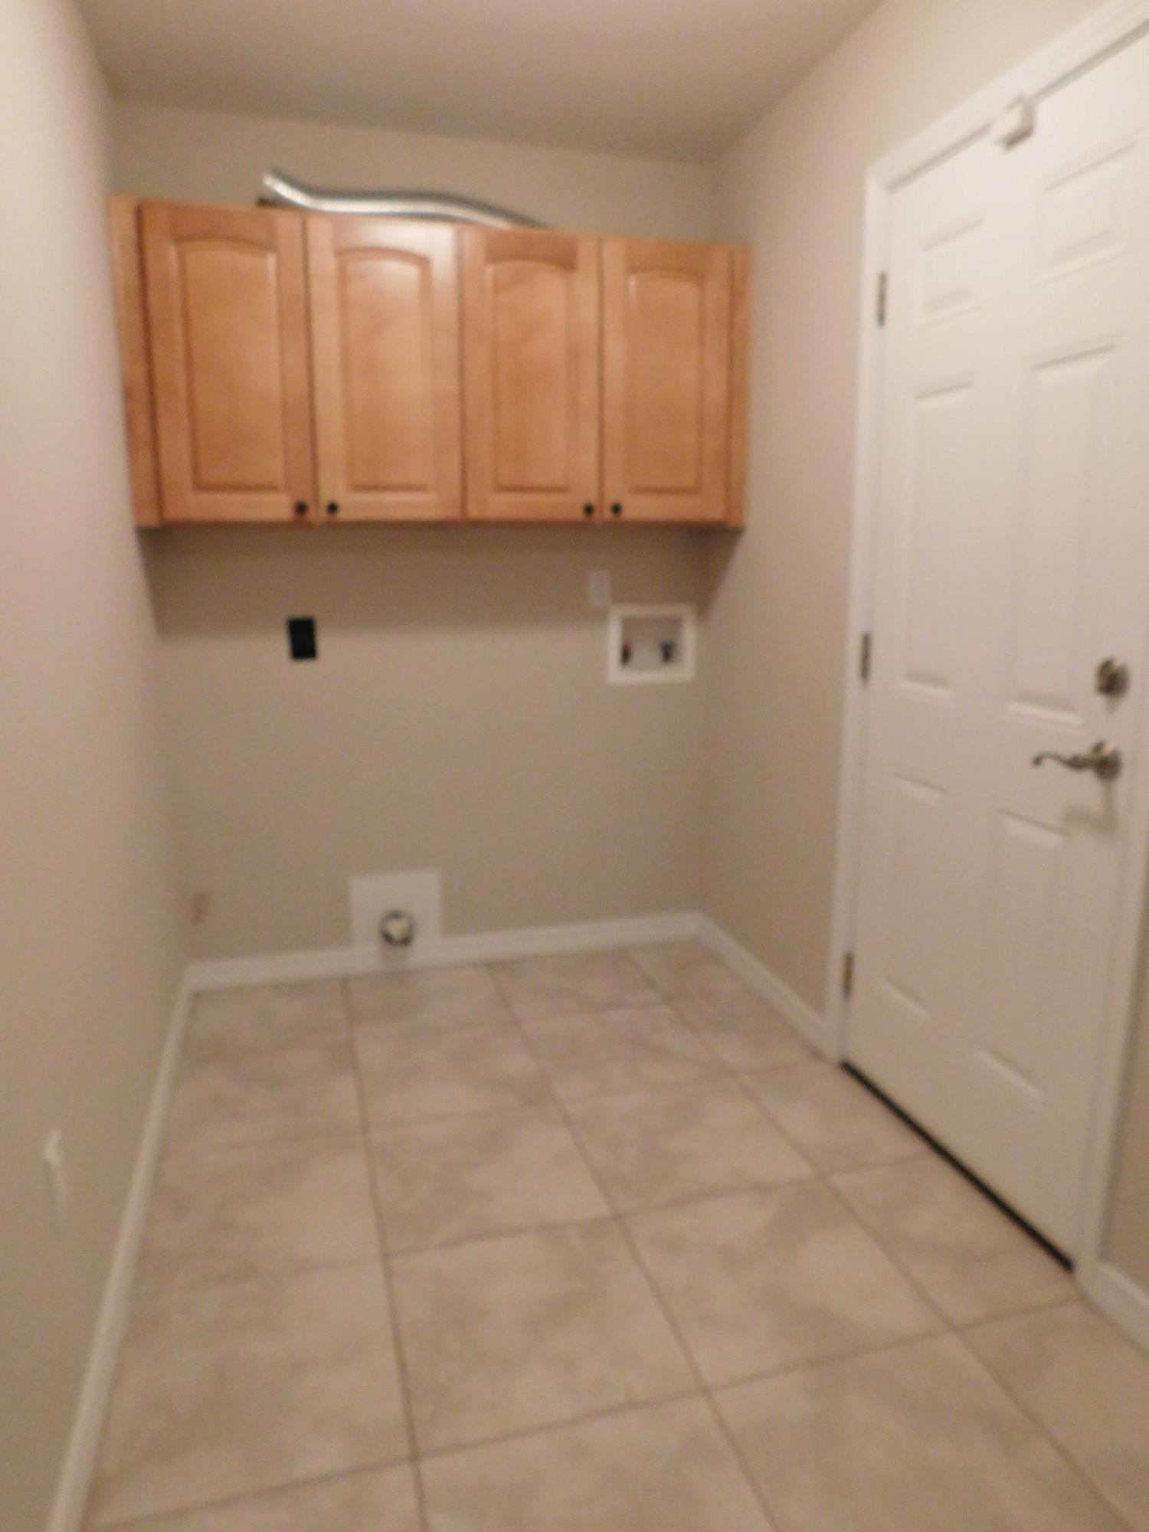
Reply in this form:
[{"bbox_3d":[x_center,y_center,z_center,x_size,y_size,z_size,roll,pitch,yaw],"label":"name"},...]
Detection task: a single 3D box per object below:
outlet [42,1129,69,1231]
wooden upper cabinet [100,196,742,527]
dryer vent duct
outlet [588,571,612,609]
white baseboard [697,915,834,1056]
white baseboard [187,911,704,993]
[{"bbox_3d":[-0.713,0.570,1.402,0.011,0.117,0.073,-3,12,-15],"label":"outlet"},{"bbox_3d":[-0.334,-1.046,2.822,1.665,0.762,0.310,-3,12,-15],"label":"wooden upper cabinet"},{"bbox_3d":[-0.413,-1.471,2.688,0.810,0.125,0.140,-3,12,-15],"label":"dryer vent duct"},{"bbox_3d":[0.079,-0.552,3.196,0.073,0.117,0.011,-3,12,-15],"label":"outlet"},{"bbox_3d":[0.543,0.633,3.103,0.015,0.092,0.880,-3,12,-15],"label":"white baseboard"},{"bbox_3d":[-0.367,0.598,3.296,1.665,0.092,0.015,-3,12,-15],"label":"white baseboard"}]

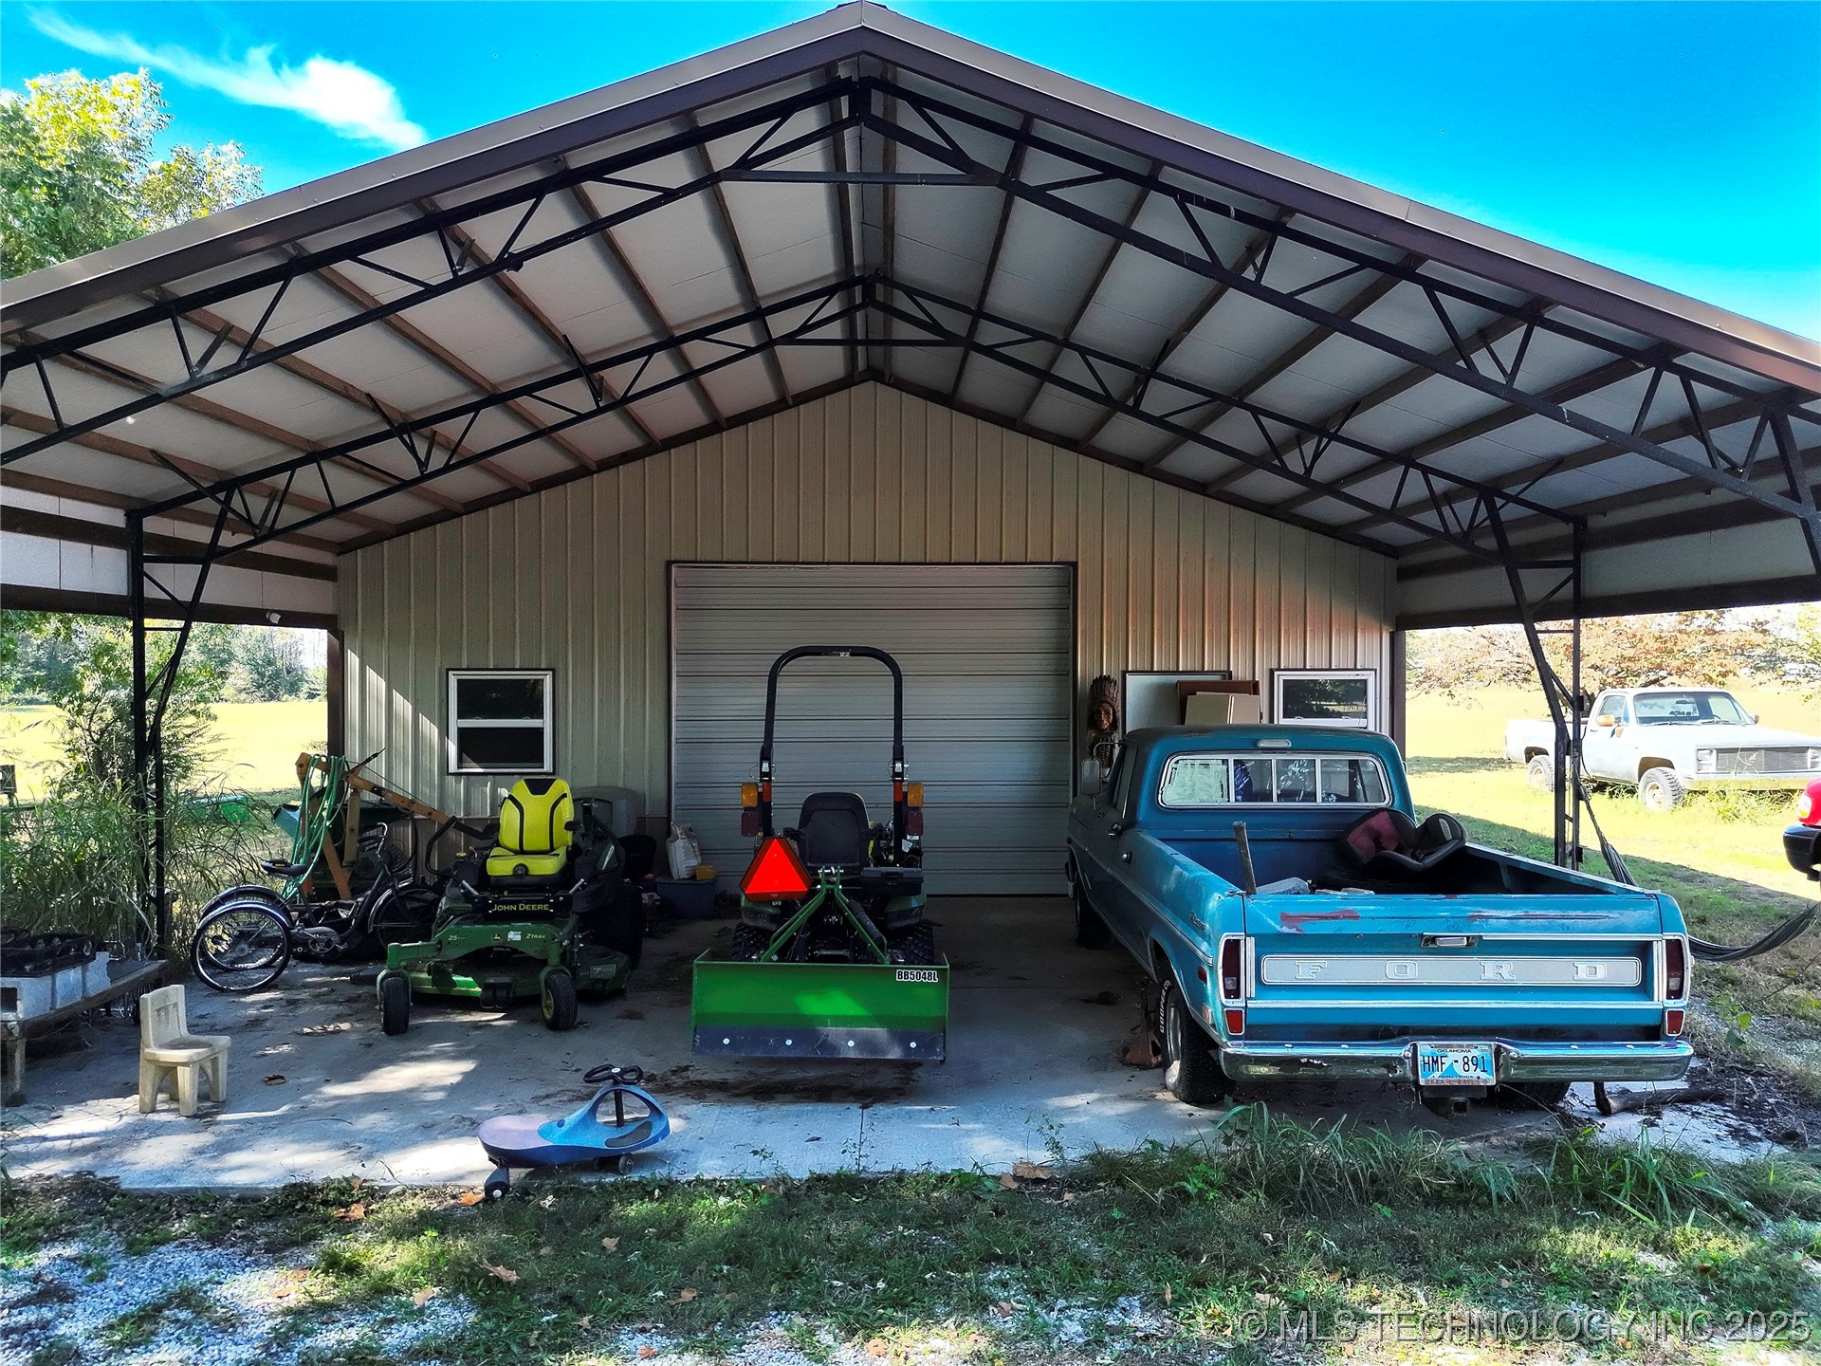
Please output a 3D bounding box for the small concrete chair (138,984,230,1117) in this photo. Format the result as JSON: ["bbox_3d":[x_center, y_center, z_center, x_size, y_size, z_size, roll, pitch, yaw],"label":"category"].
[{"bbox_3d":[-3.370,1.705,5.890,0.310,0.550,0.300,0,0,7],"label":"small concrete chair"}]

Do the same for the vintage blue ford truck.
[{"bbox_3d":[2.160,1.096,7.580,2.050,1.740,5.250,0,0,0],"label":"vintage blue ford truck"}]

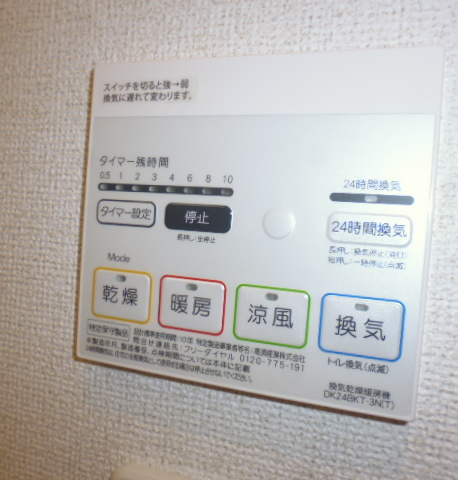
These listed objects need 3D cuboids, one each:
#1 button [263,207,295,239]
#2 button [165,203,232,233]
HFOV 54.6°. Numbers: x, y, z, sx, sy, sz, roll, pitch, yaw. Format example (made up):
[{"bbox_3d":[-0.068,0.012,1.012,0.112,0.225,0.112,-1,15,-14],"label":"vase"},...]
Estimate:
[{"bbox_3d":[0.018,-0.006,0.158,0.011,0.011,0.003,5,1,18],"label":"button"},{"bbox_3d":[-0.012,-0.008,0.168,0.027,0.011,0.003,5,1,18],"label":"button"}]

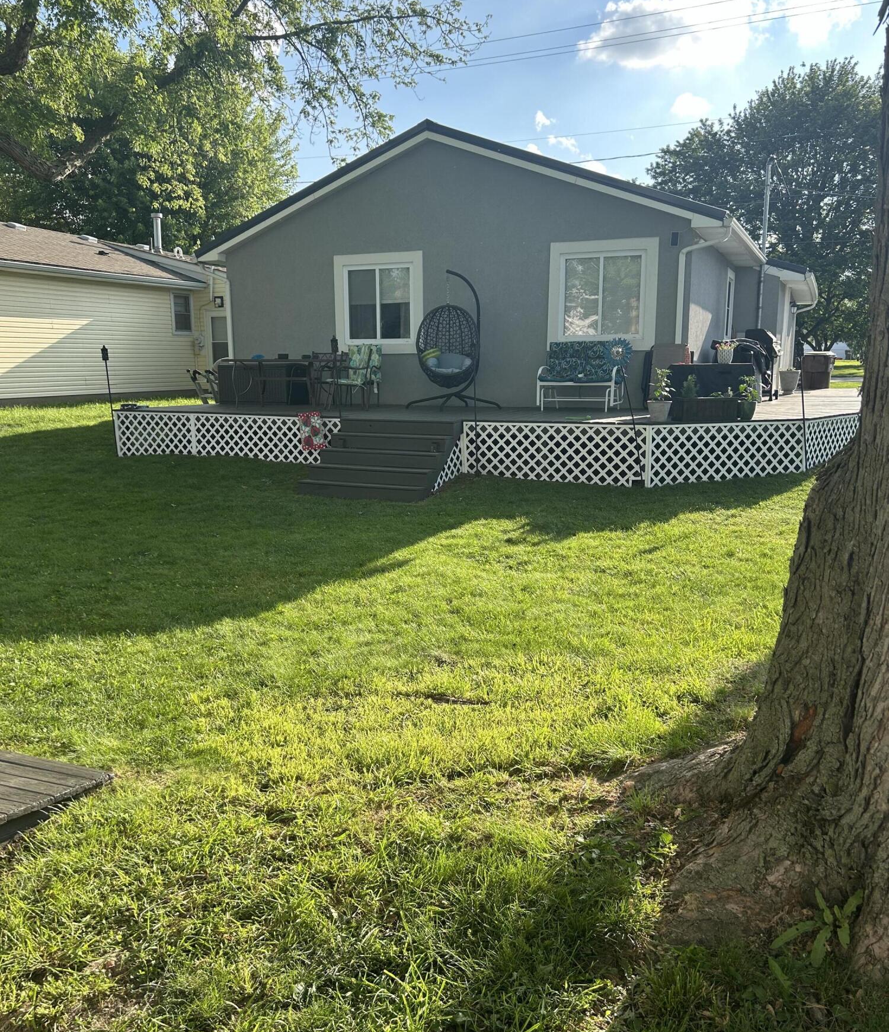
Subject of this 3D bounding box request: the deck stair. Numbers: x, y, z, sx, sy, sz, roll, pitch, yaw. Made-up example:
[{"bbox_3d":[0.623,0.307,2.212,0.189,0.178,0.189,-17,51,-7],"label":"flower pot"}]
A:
[{"bbox_3d":[-0.716,-0.653,10.032,1.600,0.780,1.080,4,11,21],"label":"deck stair"}]

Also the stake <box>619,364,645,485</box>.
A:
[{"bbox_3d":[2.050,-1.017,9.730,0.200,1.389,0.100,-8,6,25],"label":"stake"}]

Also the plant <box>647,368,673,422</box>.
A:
[{"bbox_3d":[2.463,-1.378,10.114,0.290,0.610,0.290,4,11,23],"label":"plant"}]

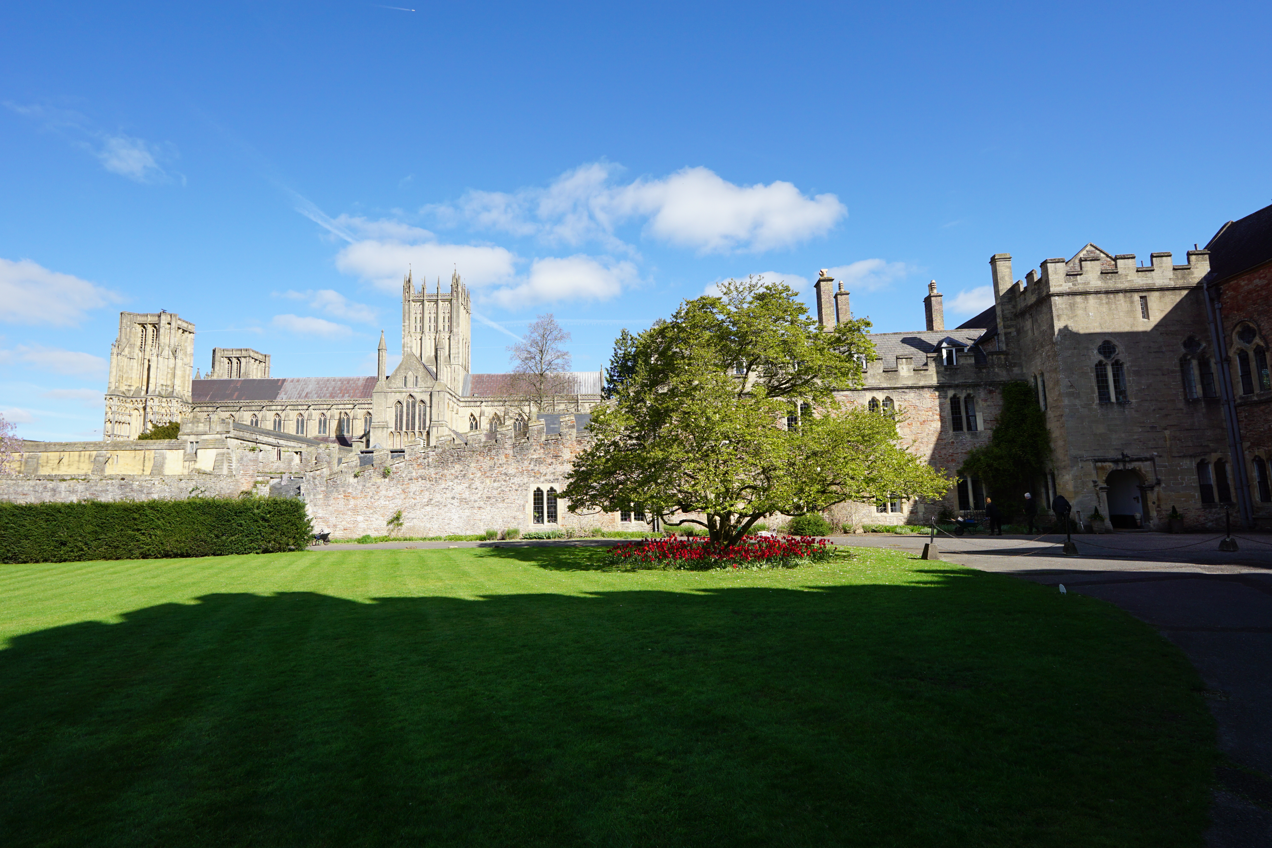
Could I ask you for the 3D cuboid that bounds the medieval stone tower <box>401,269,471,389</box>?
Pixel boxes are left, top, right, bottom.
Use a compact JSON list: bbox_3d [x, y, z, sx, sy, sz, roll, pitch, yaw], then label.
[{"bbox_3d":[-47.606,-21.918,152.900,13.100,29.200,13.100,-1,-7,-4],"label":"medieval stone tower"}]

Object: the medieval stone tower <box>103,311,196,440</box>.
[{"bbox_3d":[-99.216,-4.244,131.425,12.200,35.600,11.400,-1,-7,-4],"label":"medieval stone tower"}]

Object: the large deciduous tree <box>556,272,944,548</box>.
[{"bbox_3d":[3.447,-0.194,18.237,10.800,7.980,10.200,-2,-7,0],"label":"large deciduous tree"}]

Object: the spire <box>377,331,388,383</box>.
[{"bbox_3d":[-51.515,-13.688,129.146,1.800,10.700,1.800,-1,-7,-4],"label":"spire"}]

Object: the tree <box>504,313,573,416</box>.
[{"bbox_3d":[-11.883,-1.214,79.755,9.000,25.420,9.000,-2,-7,0],"label":"tree"}]

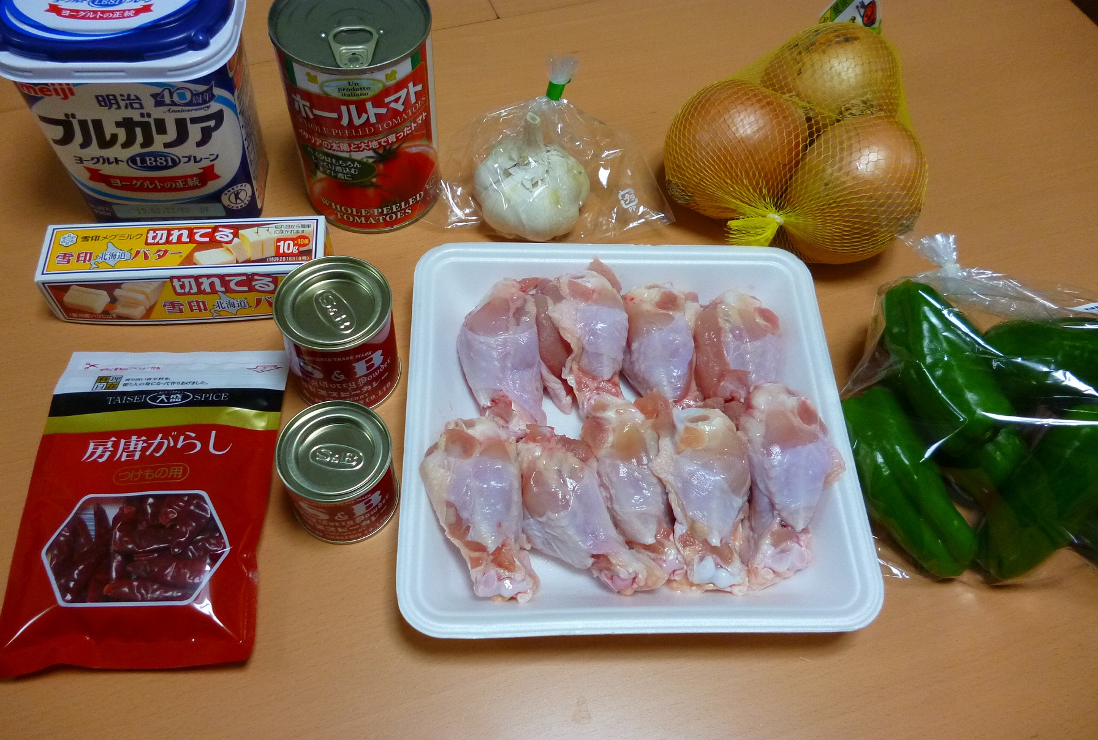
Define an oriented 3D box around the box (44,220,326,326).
[{"bbox_3d":[-0.182,-0.052,0.457,0.136,0.033,0.035,-3,57,-5],"label":"box"}]

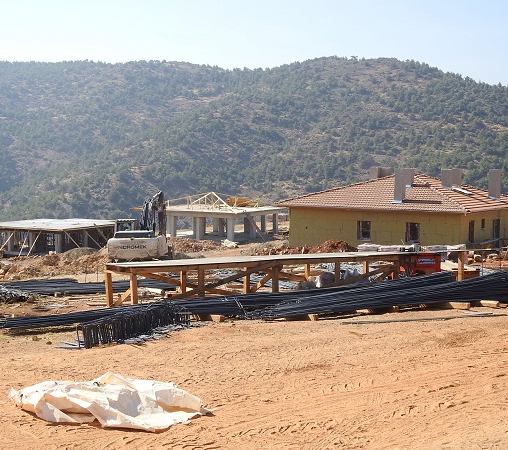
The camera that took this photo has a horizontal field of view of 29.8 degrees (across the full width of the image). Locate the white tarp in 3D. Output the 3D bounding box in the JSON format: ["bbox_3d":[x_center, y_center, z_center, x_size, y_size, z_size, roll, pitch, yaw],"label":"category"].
[{"bbox_3d":[-1.334,1.648,8.800,1.750,0.300,1.150,1,4,10],"label":"white tarp"}]

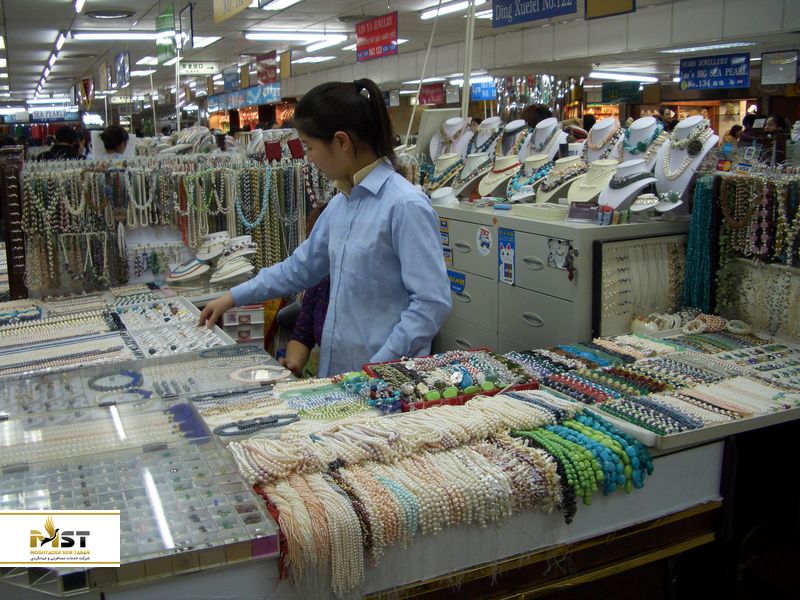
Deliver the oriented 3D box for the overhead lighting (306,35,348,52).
[{"bbox_3d":[-0.974,-3.263,10.315,0.100,0.090,1.270,-7,13,-24],"label":"overhead lighting"}]

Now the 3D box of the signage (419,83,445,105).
[{"bbox_3d":[0.531,-3.409,13.418,0.040,0.310,0.860,-7,13,-24],"label":"signage"}]

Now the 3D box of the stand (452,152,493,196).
[{"bbox_3d":[0.296,-0.510,3.300,0.130,0.165,0.150,-10,14,-34],"label":"stand"}]

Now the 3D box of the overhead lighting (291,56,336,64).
[{"bbox_3d":[-1.462,-4.061,13.623,0.420,0.080,1.200,-7,13,-24],"label":"overhead lighting"}]

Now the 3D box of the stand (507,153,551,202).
[{"bbox_3d":[0.544,-0.511,3.401,0.150,0.175,0.190,-9,15,-32],"label":"stand"}]

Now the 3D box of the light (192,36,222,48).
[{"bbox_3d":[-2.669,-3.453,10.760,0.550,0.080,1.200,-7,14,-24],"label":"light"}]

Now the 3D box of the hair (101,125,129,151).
[{"bbox_3d":[-2.010,-1.138,5.700,0.175,0.200,0.200,4,13,25],"label":"hair"}]

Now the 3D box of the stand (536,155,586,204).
[{"bbox_3d":[0.643,-0.478,3.240,0.150,0.175,0.190,-9,15,-32],"label":"stand"}]

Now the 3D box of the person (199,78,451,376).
[{"bbox_3d":[-0.201,0.175,2.276,0.463,1.550,0.692,-12,16,-40],"label":"person"}]

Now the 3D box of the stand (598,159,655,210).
[{"bbox_3d":[0.820,-0.419,2.955,0.155,0.175,0.200,-9,15,-32],"label":"stand"}]

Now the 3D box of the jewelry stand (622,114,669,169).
[{"bbox_3d":[0.924,-0.530,3.096,0.160,0.325,0.200,-9,15,-32],"label":"jewelry stand"}]

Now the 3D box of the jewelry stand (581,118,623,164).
[{"bbox_3d":[0.817,-0.571,3.295,0.160,0.325,0.200,-9,15,-32],"label":"jewelry stand"}]

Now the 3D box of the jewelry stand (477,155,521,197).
[{"bbox_3d":[0.390,-0.490,3.200,0.130,0.165,0.150,-10,14,-34],"label":"jewelry stand"}]

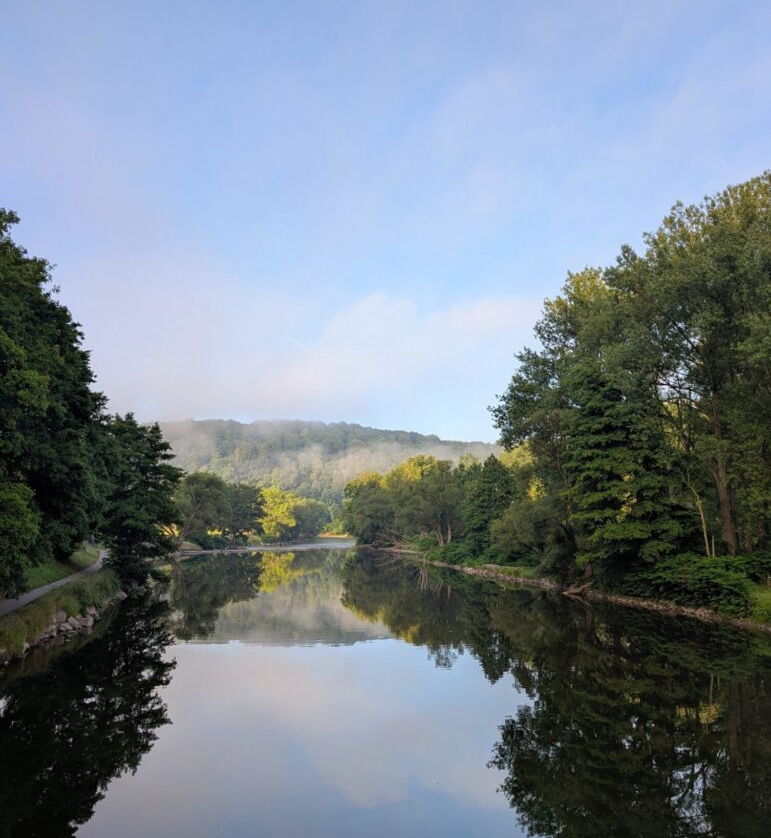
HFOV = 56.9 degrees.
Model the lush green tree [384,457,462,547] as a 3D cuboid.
[{"bbox_3d":[5.940,13.050,111.100,12.190,14.580,10.970,1,-9,0],"label":"lush green tree"}]

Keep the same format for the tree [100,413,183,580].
[{"bbox_3d":[-19.490,6.310,56.100,6.760,13.240,6.760,1,-9,0],"label":"tree"}]

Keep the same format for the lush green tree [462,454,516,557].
[{"bbox_3d":[14.750,12.930,102.850,8.200,15.250,8.200,1,-9,0],"label":"lush green tree"}]

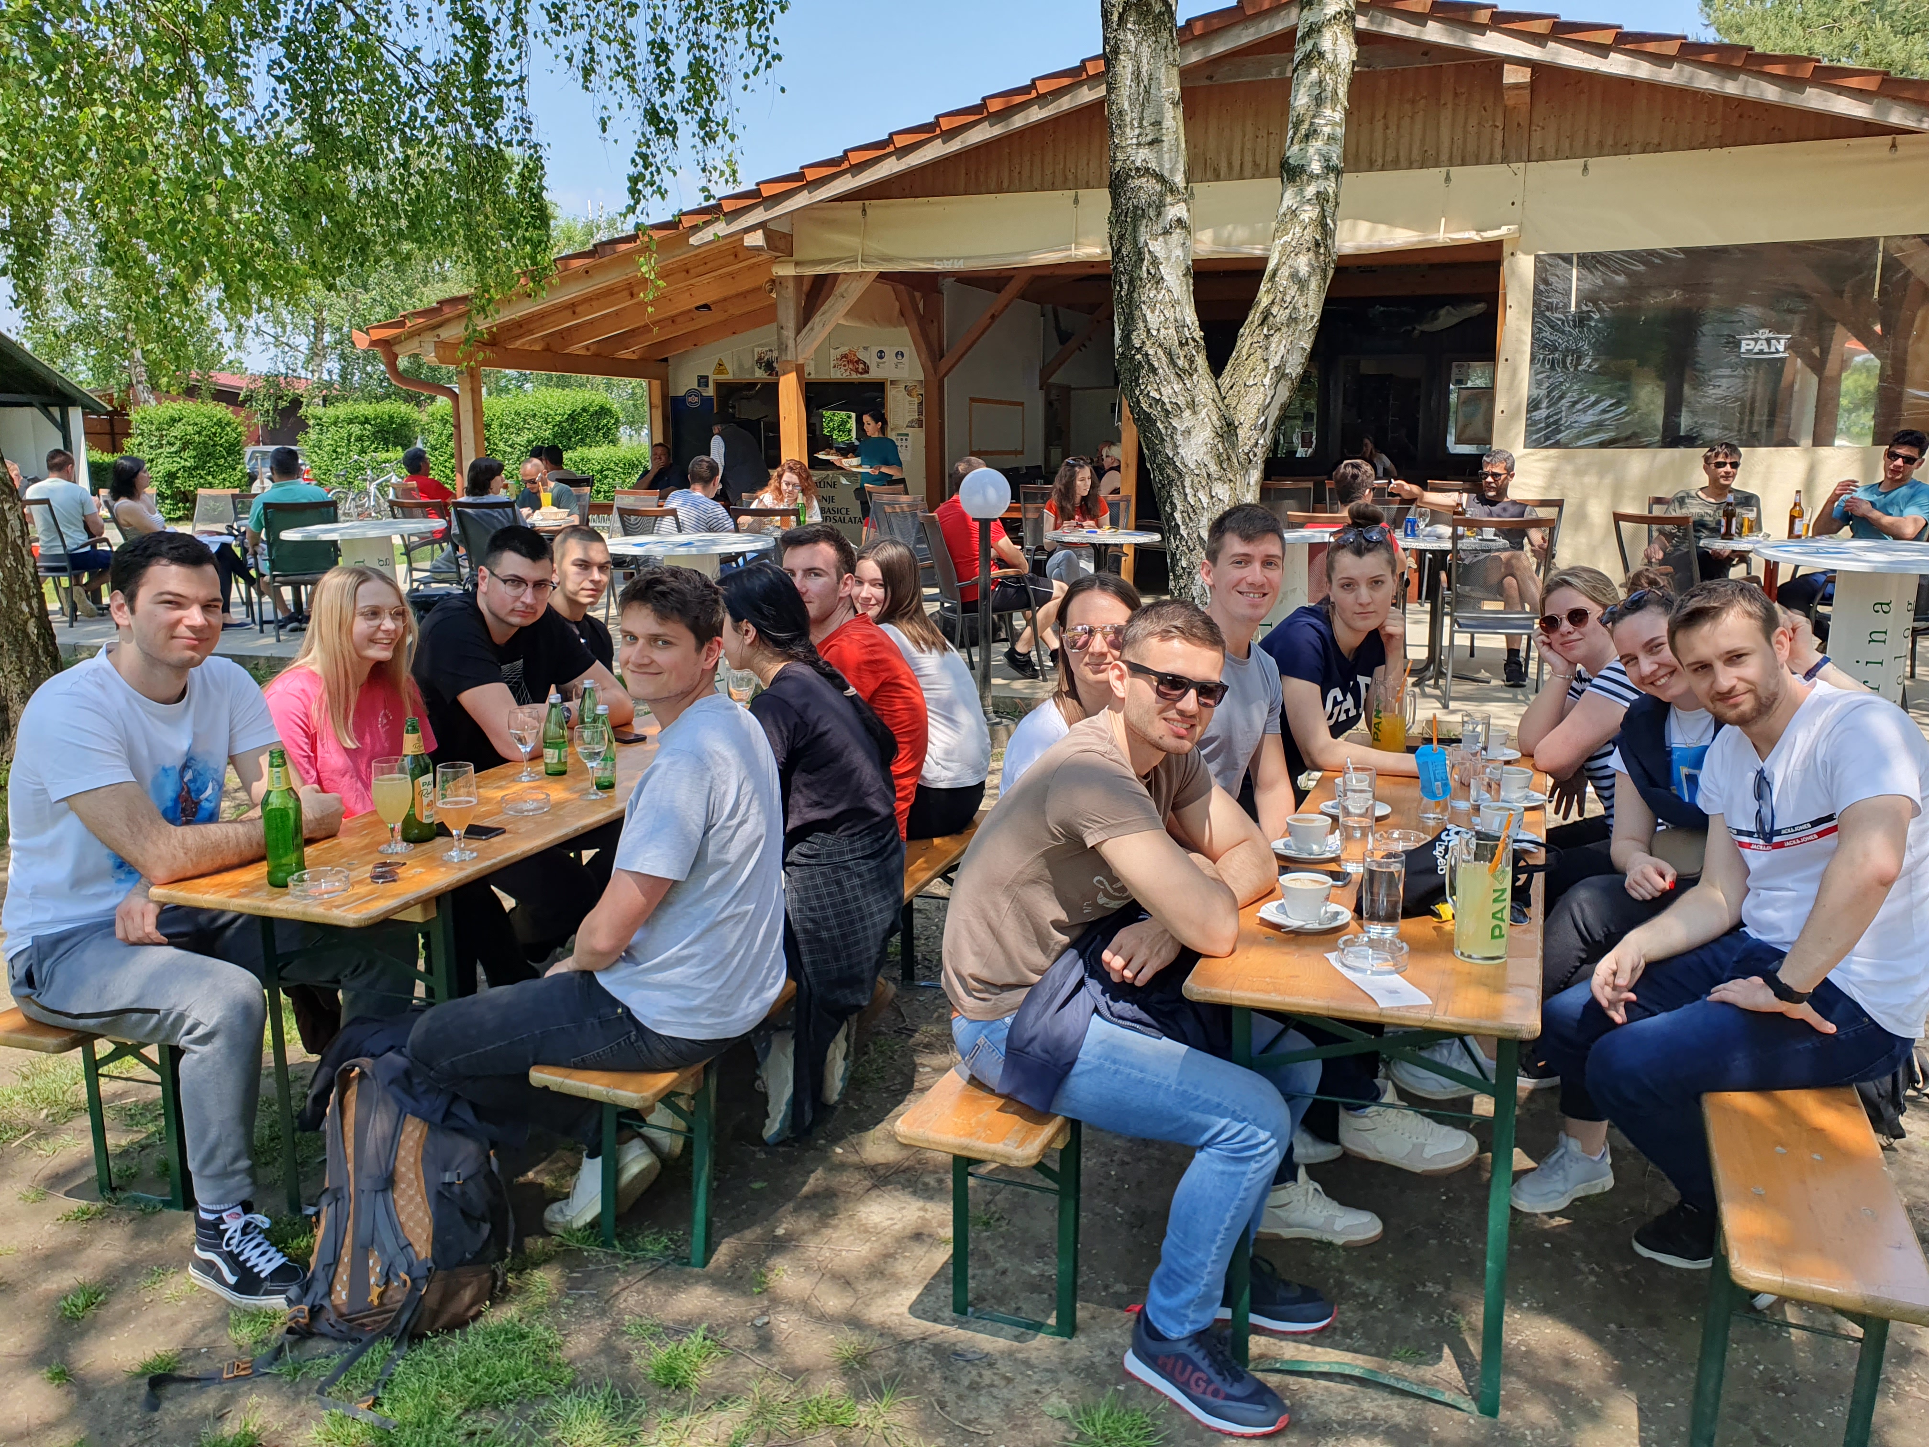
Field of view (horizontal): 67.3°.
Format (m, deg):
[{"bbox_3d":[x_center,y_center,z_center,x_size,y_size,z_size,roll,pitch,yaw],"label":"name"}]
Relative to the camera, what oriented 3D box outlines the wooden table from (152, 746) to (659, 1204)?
[{"bbox_3d":[-0.970,0.511,3.711,0.500,0.770,2.200,3,11,16],"label":"wooden table"}]

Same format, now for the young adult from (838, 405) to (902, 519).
[{"bbox_3d":[-0.866,-1.976,13.056,0.580,1.660,0.500,-6,12,-29],"label":"young adult"}]

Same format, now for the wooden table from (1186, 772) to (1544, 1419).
[{"bbox_3d":[0.992,0.586,3.234,0.510,0.760,2.200,4,12,21],"label":"wooden table"}]

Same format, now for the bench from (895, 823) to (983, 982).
[{"bbox_3d":[-0.320,0.690,3.682,0.255,0.470,2.160,3,12,19],"label":"bench"}]

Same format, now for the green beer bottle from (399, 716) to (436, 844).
[{"bbox_3d":[-1.157,0.112,3.046,0.071,0.260,0.071,-5,12,-21],"label":"green beer bottle"}]

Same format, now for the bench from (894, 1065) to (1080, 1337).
[{"bbox_3d":[0.403,0.730,3.437,0.255,0.470,2.180,4,12,21],"label":"bench"}]

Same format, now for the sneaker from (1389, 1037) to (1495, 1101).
[{"bbox_3d":[1.039,0.713,3.063,0.270,0.120,0.100,10,30,-17],"label":"sneaker"}]

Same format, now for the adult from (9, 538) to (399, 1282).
[{"bbox_3d":[-1.525,0.324,2.955,0.820,1.410,0.570,6,13,26],"label":"adult"}]

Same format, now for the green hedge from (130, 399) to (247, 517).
[{"bbox_3d":[-14.267,-4.820,26.374,2.000,2.120,1.900,-6,13,-27],"label":"green hedge"}]

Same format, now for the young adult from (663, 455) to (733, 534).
[{"bbox_3d":[-1.552,-0.933,8.550,0.520,1.260,0.720,3,12,17],"label":"young adult"}]

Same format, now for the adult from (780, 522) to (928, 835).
[{"bbox_3d":[-0.349,0.167,3.854,0.680,1.392,0.520,3,11,18],"label":"adult"}]

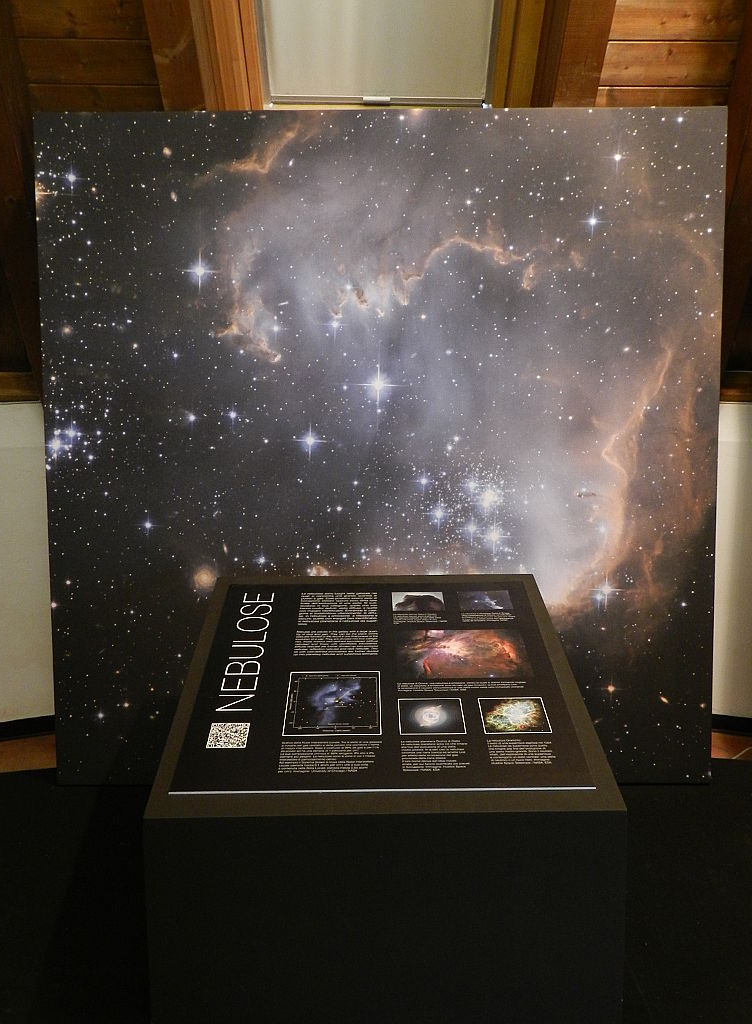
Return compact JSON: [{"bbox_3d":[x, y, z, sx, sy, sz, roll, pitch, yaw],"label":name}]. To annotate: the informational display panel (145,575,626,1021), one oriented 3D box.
[{"bbox_3d":[0.012,0.549,1.676,0.760,0.736,0.726,0,4,-1],"label":"informational display panel"}]

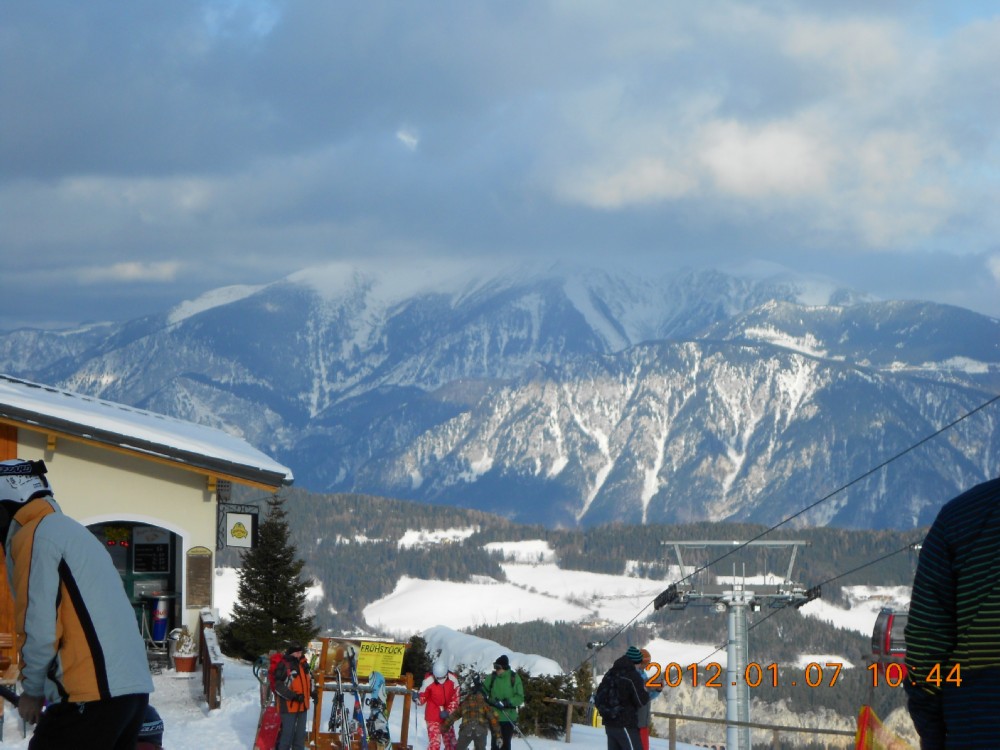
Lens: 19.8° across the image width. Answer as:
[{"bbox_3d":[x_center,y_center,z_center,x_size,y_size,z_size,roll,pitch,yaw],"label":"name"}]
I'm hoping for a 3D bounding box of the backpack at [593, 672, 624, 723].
[{"bbox_3d":[1.288,3.788,33.800,0.230,0.550,0.330,13,-6,-43],"label":"backpack"}]

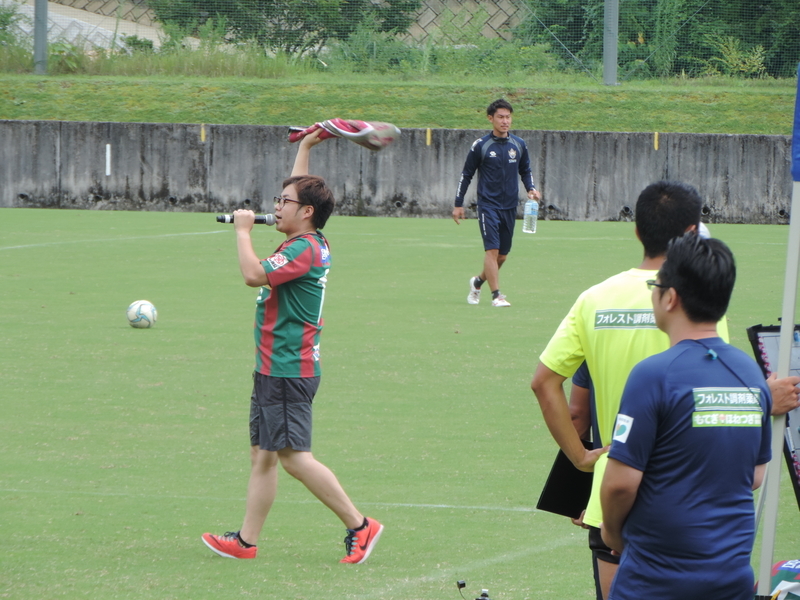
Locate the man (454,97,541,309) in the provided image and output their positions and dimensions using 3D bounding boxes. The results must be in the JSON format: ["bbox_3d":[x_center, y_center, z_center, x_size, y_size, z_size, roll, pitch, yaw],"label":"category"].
[{"bbox_3d":[0.786,-0.794,65.900,0.660,1.700,0.600,0,2,-21],"label":"man"}]

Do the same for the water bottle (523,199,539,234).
[{"bbox_3d":[1.064,-0.692,65.800,0.105,0.305,0.100,5,2,-11],"label":"water bottle"}]

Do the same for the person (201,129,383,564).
[{"bbox_3d":[-0.453,0.190,33.800,0.740,1.820,0.560,1,2,10],"label":"person"}]

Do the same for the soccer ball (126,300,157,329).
[{"bbox_3d":[-1.893,0.111,59.300,0.220,0.220,0.220,1,2,0],"label":"soccer ball"}]

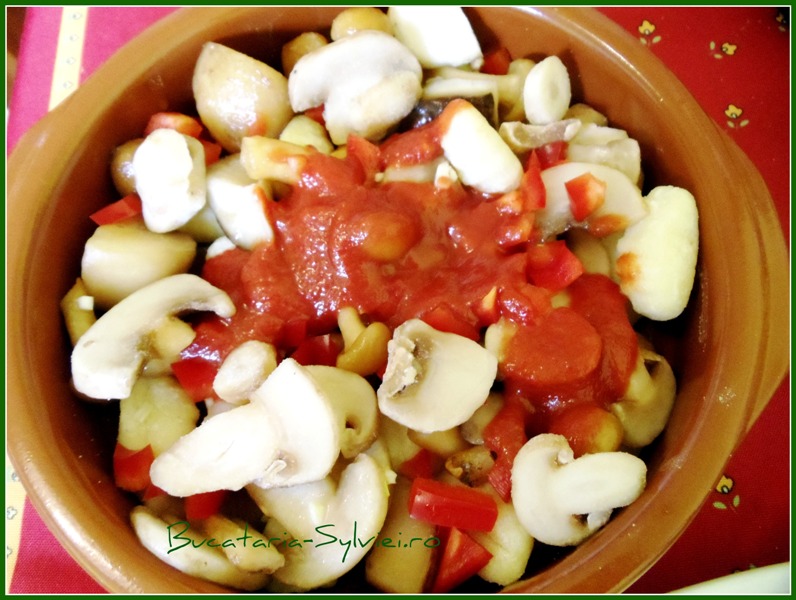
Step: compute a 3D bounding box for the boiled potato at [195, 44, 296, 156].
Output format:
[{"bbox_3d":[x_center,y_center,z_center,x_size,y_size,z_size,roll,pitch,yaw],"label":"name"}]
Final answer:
[{"bbox_3d":[-0.057,-0.074,0.371,0.030,0.029,0.040,-27,96,-13],"label":"boiled potato"}]

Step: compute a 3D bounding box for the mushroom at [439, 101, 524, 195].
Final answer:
[{"bbox_3d":[0.030,-0.053,0.355,0.018,0.021,0.034,-30,90,5],"label":"mushroom"}]

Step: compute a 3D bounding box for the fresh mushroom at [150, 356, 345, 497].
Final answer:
[{"bbox_3d":[-0.047,0.043,0.322,0.060,0.026,0.037,-23,83,-10],"label":"fresh mushroom"}]

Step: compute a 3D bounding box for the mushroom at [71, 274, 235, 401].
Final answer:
[{"bbox_3d":[-0.081,0.012,0.335,0.055,0.019,0.026,-36,91,-12],"label":"mushroom"}]

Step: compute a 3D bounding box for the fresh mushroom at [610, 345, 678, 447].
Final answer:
[{"bbox_3d":[0.075,0.030,0.326,0.029,0.013,0.031,31,87,-6],"label":"fresh mushroom"}]

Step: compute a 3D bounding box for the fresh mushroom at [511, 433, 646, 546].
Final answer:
[{"bbox_3d":[0.054,0.057,0.304,0.038,0.013,0.032,-12,72,6],"label":"fresh mushroom"}]

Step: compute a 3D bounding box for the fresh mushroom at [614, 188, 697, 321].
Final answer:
[{"bbox_3d":[0.086,-0.016,0.335,0.025,0.026,0.042,7,80,-11],"label":"fresh mushroom"}]

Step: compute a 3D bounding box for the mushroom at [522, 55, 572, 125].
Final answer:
[{"bbox_3d":[0.053,-0.075,0.360,0.010,0.016,0.025,8,103,45],"label":"mushroom"}]

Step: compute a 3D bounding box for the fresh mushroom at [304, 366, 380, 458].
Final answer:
[{"bbox_3d":[-0.022,0.037,0.335,0.033,0.016,0.030,39,81,4],"label":"fresh mushroom"}]

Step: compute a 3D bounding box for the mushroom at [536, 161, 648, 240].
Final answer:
[{"bbox_3d":[0.068,-0.035,0.353,0.039,0.017,0.027,9,91,9],"label":"mushroom"}]

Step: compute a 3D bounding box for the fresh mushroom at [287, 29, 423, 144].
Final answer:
[{"bbox_3d":[-0.016,-0.076,0.364,0.045,0.021,0.037,-17,81,2],"label":"fresh mushroom"}]

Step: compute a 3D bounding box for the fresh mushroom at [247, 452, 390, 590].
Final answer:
[{"bbox_3d":[-0.025,0.068,0.316,0.038,0.014,0.043,42,79,0],"label":"fresh mushroom"}]

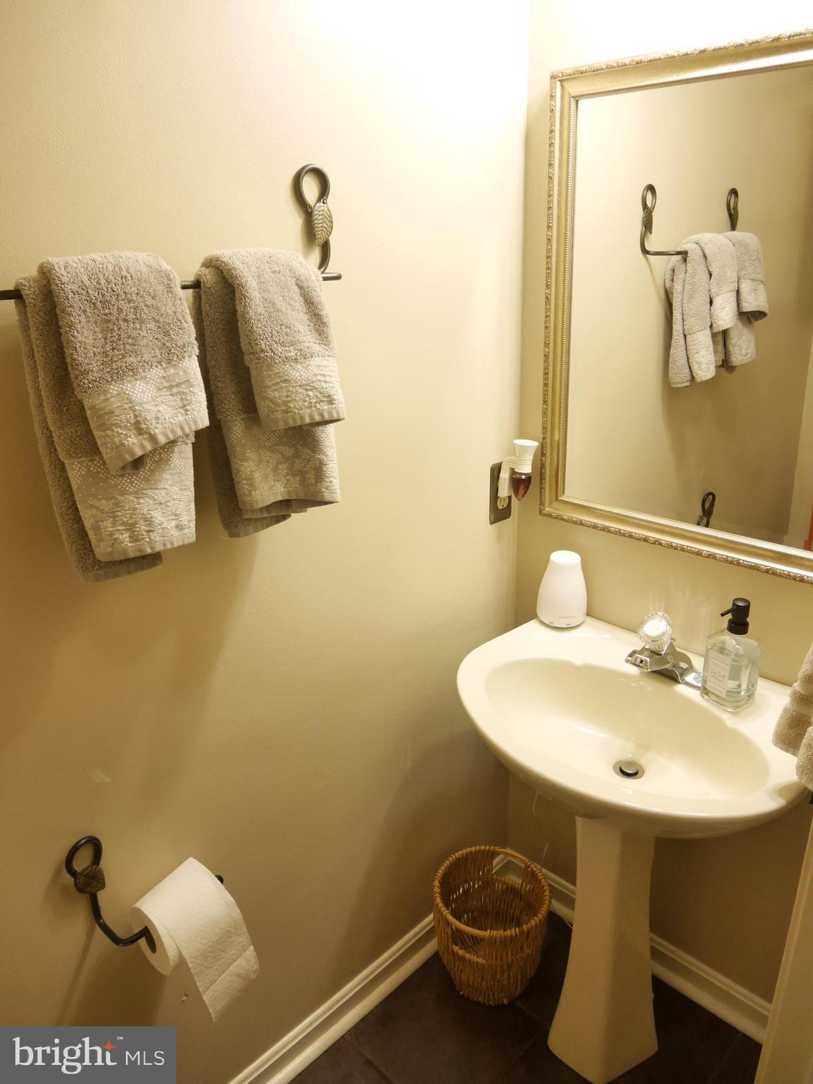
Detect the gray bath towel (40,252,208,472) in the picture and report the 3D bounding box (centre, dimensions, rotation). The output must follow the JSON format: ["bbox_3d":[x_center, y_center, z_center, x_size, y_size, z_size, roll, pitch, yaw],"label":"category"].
[{"bbox_3d":[-0.289,-0.190,0.778,0.095,0.218,0.148,18,28,42],"label":"gray bath towel"}]

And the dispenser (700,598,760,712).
[{"bbox_3d":[0.510,0.170,1.176,0.068,0.170,0.064,-14,24,-29],"label":"dispenser"}]

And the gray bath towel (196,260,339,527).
[{"bbox_3d":[-0.179,-0.192,0.965,0.100,0.325,0.178,18,28,42],"label":"gray bath towel"}]

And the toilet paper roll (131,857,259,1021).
[{"bbox_3d":[-0.301,0.554,1.063,0.108,0.195,0.112,18,28,42],"label":"toilet paper roll"}]

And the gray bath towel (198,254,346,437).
[{"bbox_3d":[-0.166,-0.245,0.910,0.095,0.215,0.160,18,28,42],"label":"gray bath towel"}]

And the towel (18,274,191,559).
[{"bbox_3d":[-0.311,-0.141,0.815,0.080,0.310,0.155,18,28,42],"label":"towel"}]

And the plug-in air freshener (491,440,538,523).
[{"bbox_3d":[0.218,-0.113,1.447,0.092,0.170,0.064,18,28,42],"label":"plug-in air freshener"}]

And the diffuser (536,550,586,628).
[{"bbox_3d":[0.304,0.091,1.456,0.097,0.133,0.097,-1,21,2],"label":"diffuser"}]

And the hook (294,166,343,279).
[{"bbox_3d":[-0.096,-0.428,1.005,0.095,0.150,0.075,18,28,42],"label":"hook"}]

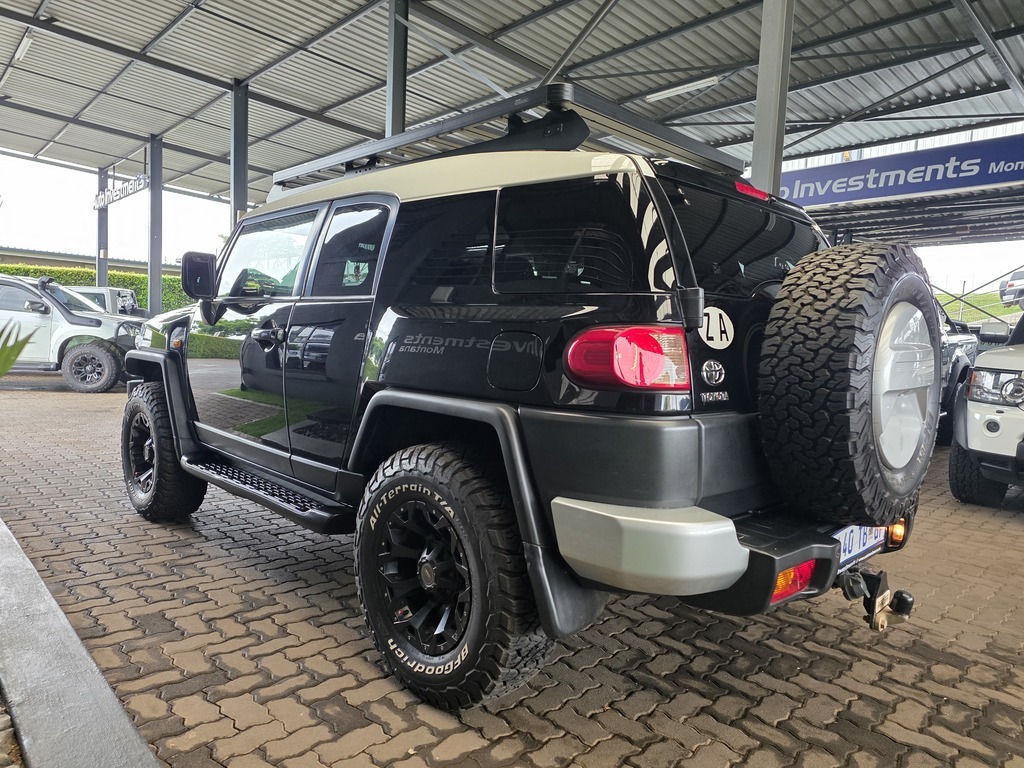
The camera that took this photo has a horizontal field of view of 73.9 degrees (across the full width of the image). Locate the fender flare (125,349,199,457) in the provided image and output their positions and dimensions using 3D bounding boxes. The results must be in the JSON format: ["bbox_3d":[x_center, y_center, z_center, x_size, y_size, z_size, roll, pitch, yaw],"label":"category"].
[{"bbox_3d":[-2.123,0.086,4.147,1.020,0.620,0.170,6,6,44],"label":"fender flare"}]

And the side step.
[{"bbox_3d":[-1.201,0.513,3.345,1.680,0.090,0.220,6,6,44],"label":"side step"}]

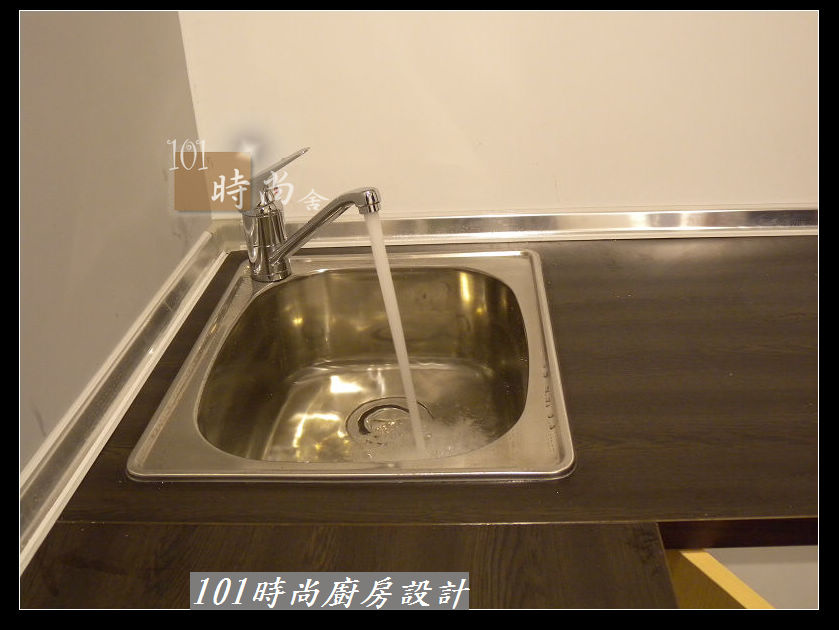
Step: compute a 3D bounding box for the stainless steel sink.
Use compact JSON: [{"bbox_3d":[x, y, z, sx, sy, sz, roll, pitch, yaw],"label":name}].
[{"bbox_3d":[-0.050,0.102,1.001,0.417,0.170,0.493,-1,29,4],"label":"stainless steel sink"}]

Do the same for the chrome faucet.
[{"bbox_3d":[-0.134,-0.113,1.024,0.258,0.200,0.058,22,37,38],"label":"chrome faucet"}]

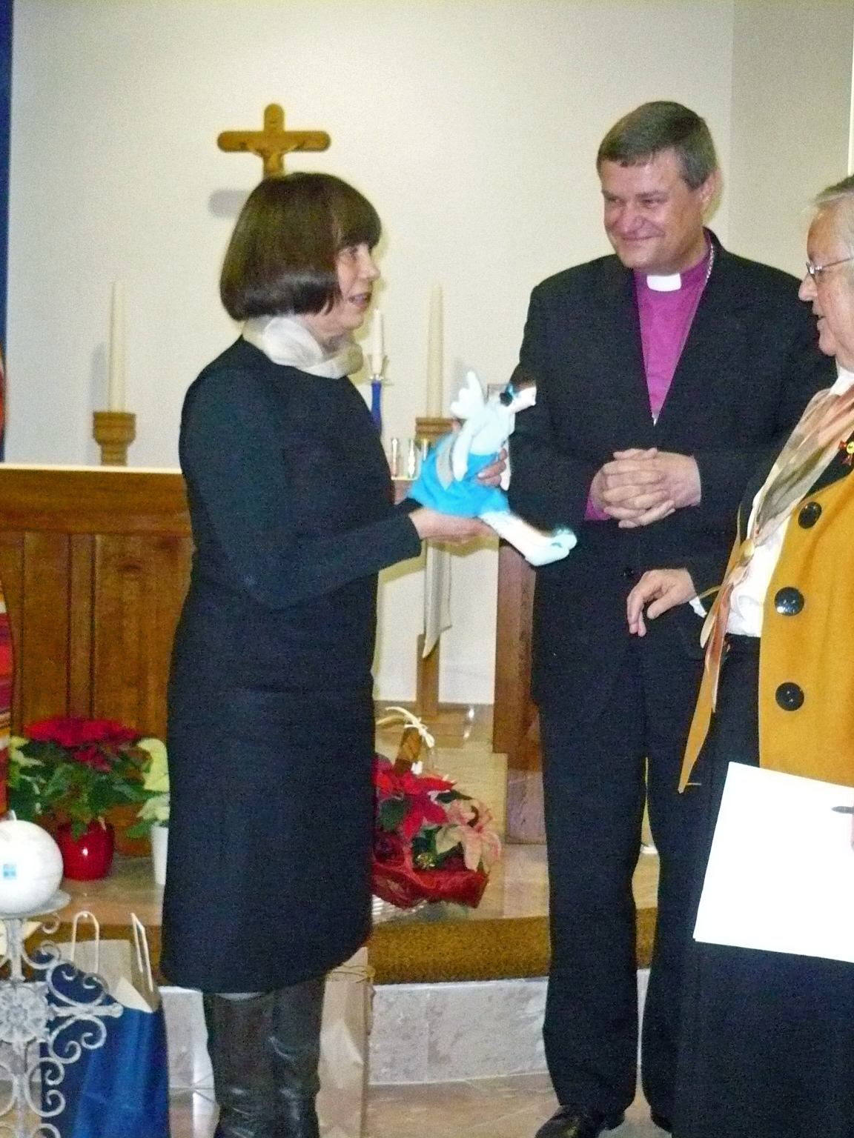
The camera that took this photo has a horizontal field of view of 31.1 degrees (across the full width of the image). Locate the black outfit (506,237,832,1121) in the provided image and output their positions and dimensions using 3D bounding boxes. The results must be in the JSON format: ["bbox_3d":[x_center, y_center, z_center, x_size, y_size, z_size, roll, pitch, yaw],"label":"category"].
[{"bbox_3d":[0.422,0.185,2.700,0.570,1.540,0.390,3,4,16],"label":"black outfit"}]

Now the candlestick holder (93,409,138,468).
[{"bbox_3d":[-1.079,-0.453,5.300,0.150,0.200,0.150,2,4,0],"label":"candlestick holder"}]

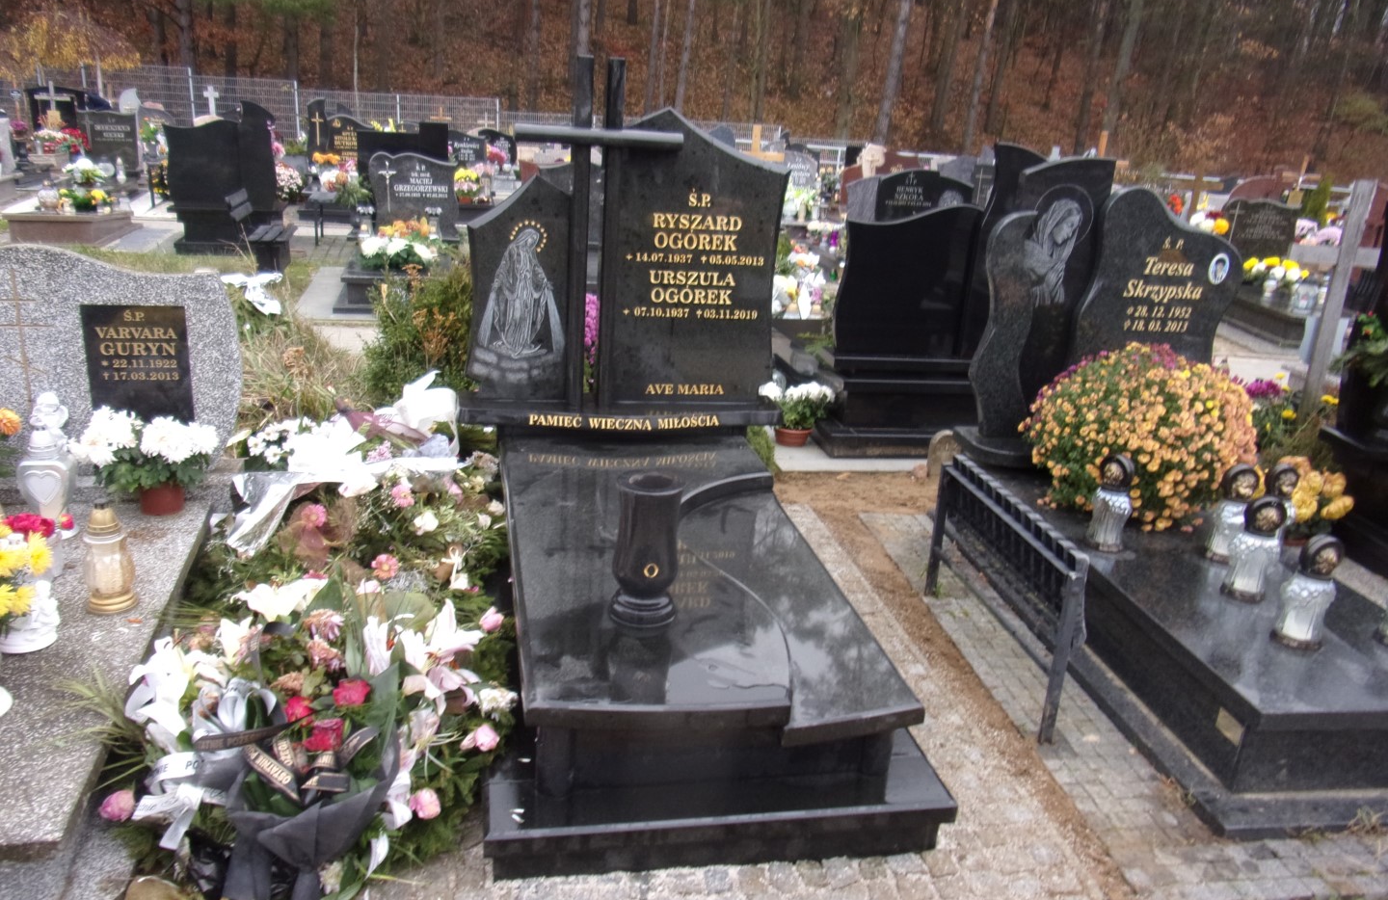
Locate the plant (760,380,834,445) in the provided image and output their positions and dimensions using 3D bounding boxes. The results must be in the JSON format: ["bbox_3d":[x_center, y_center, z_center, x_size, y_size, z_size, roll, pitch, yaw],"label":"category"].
[{"bbox_3d":[0.523,-0.191,4.912,0.378,0.332,0.340,0,18,-12],"label":"plant"}]

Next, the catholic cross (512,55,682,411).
[{"bbox_3d":[-0.317,-0.677,3.141,0.534,1.133,0.120,0,19,-12],"label":"catholic cross"}]

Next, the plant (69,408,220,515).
[{"bbox_3d":[-1.807,0.036,3.178,0.436,0.355,0.370,0,18,-12],"label":"plant"}]

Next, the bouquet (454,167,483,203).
[{"bbox_3d":[-2.879,-3.362,12.227,0.380,0.470,0.360,-1,19,-14],"label":"bouquet"}]

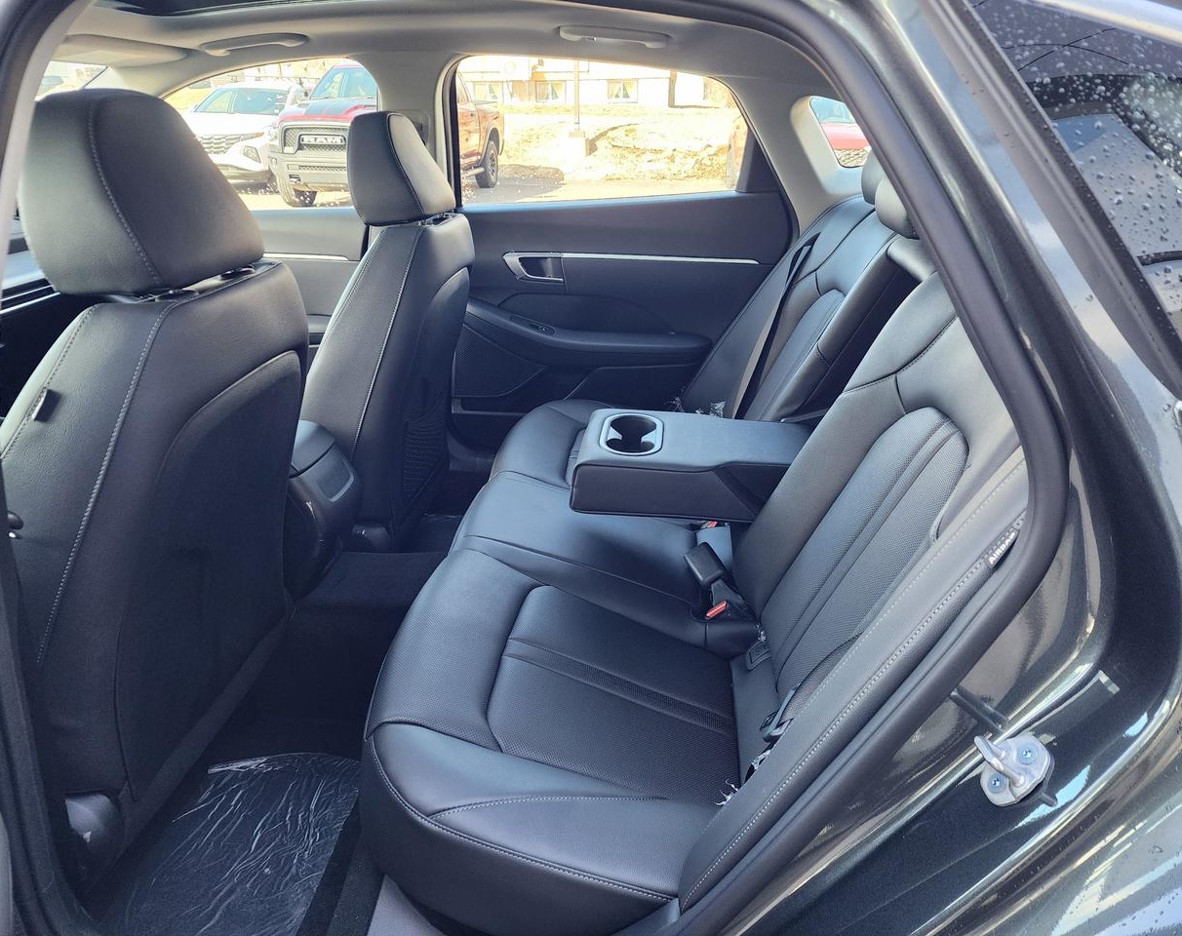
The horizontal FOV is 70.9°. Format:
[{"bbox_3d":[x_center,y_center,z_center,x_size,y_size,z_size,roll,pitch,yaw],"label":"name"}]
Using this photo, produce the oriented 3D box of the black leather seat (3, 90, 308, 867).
[{"bbox_3d":[-0.811,-0.013,1.110,0.790,0.915,0.540,3,23,6],"label":"black leather seat"}]

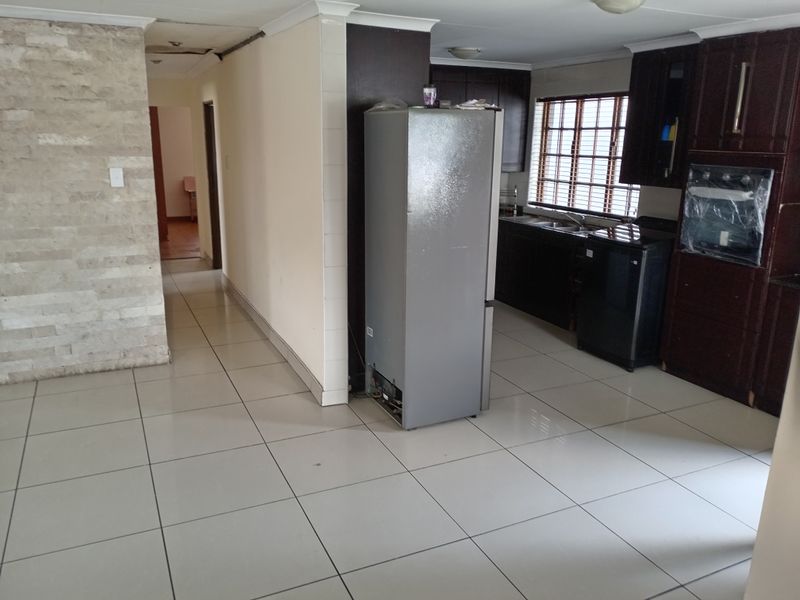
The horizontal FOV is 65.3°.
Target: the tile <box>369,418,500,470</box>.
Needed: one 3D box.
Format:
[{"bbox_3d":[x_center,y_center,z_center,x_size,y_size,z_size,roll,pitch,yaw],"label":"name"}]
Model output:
[{"bbox_3d":[0.192,0.793,3.603,0.597,0.012,0.597,-6,16,-25],"label":"tile"}]

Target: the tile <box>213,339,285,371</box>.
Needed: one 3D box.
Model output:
[{"bbox_3d":[-1.185,0.435,4.900,0.462,0.010,0.600,-6,16,-25],"label":"tile"}]

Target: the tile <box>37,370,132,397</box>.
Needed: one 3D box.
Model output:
[{"bbox_3d":[-2.147,0.566,4.292,0.600,0.010,0.300,-6,16,-25],"label":"tile"}]

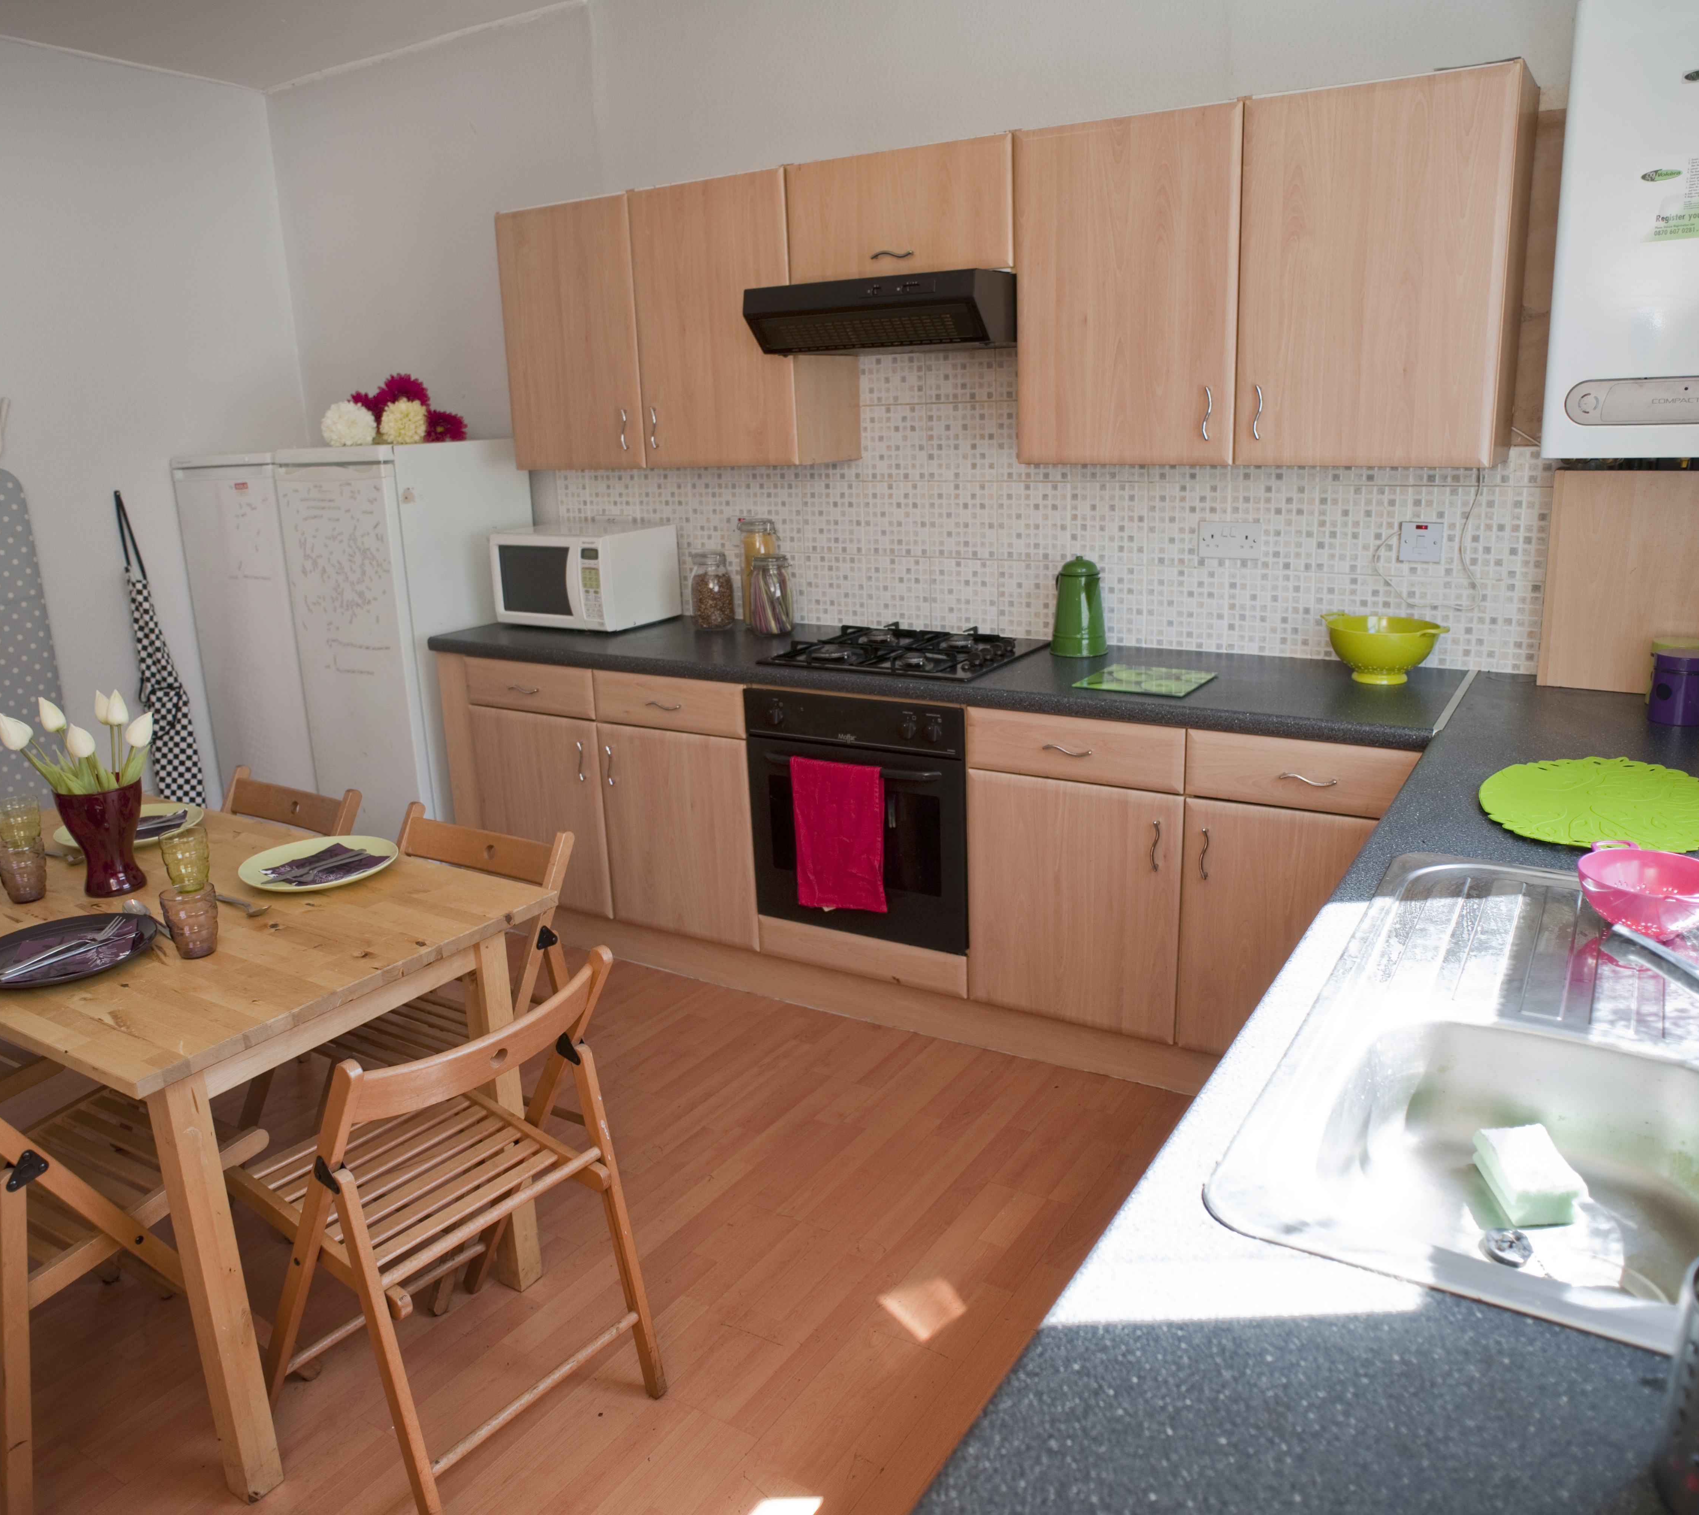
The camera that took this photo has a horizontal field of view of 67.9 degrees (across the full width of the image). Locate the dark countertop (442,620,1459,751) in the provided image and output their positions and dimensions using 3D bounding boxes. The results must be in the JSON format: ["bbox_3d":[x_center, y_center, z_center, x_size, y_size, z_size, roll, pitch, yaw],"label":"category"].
[{"bbox_3d":[0.060,-0.252,3.236,2.710,0.041,0.610,7,18,30],"label":"dark countertop"}]

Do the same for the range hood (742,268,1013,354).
[{"bbox_3d":[0.138,-1.038,3.004,0.600,0.160,0.503,7,18,31],"label":"range hood"}]

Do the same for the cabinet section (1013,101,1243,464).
[{"bbox_3d":[0.669,-1.030,2.847,0.489,0.702,0.317,7,18,30],"label":"cabinet section"}]

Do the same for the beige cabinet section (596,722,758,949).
[{"bbox_3d":[-0.313,0.139,3.599,0.495,0.570,0.560,7,18,30],"label":"beige cabinet section"}]

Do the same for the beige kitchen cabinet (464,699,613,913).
[{"bbox_3d":[-0.734,0.080,3.845,0.490,0.570,0.555,7,18,31],"label":"beige kitchen cabinet"}]

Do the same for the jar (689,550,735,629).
[{"bbox_3d":[-0.405,-0.493,3.705,0.122,0.216,0.122,-2,16,1],"label":"jar"}]

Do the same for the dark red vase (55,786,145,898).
[{"bbox_3d":[-1.319,0.142,2.245,0.136,0.197,0.136,7,18,30],"label":"dark red vase"}]

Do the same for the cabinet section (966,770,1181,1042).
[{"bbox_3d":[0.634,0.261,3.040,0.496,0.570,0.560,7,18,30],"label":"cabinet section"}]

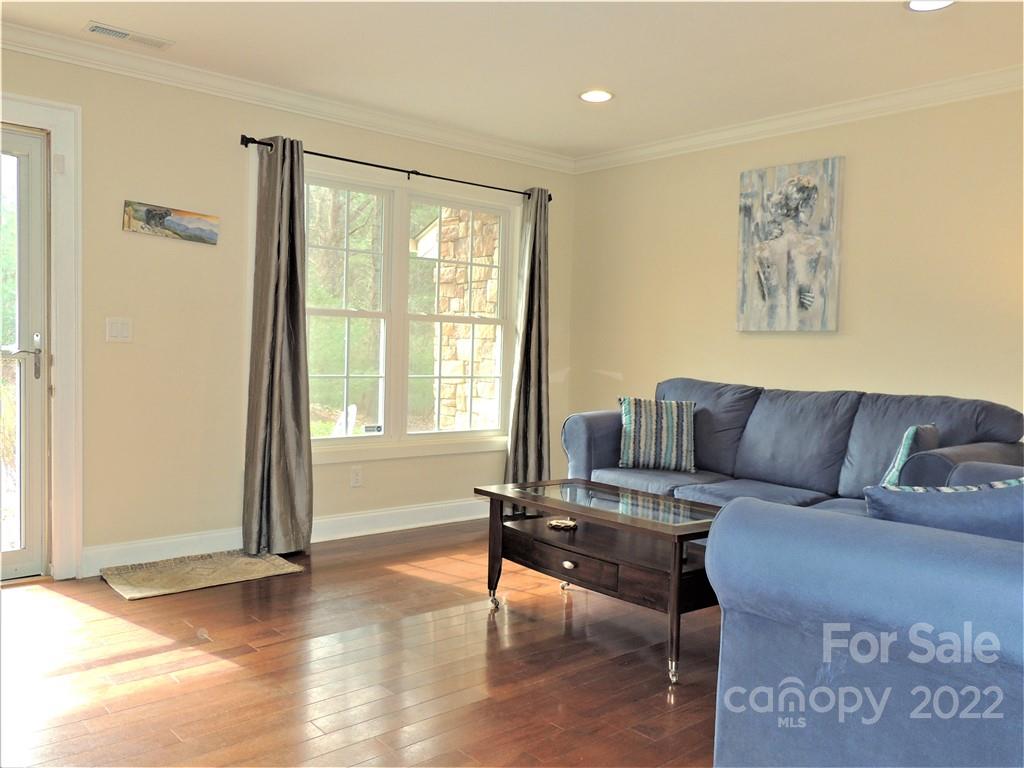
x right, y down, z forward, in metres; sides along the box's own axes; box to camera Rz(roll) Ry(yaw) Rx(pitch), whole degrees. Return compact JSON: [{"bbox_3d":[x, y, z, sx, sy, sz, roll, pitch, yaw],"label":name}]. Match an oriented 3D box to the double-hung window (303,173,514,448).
[{"bbox_3d":[-0.669,-0.382,4.907,1.728,1.494,0.100,-1,3,-41],"label":"double-hung window"}]

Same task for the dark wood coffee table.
[{"bbox_3d":[0.395,0.711,3.250,0.552,0.502,1.087,-1,3,-39],"label":"dark wood coffee table"}]

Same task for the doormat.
[{"bbox_3d":[-1.460,0.883,3.938,0.826,0.030,0.454,-1,3,-41],"label":"doormat"}]

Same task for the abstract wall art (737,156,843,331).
[{"bbox_3d":[1.528,-0.745,4.572,0.035,0.912,0.611,-1,3,-41],"label":"abstract wall art"}]

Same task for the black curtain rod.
[{"bbox_3d":[-0.554,-1.224,4.855,2.130,0.060,0.100,-1,3,-41],"label":"black curtain rod"}]

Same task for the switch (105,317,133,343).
[{"bbox_3d":[-1.827,-0.248,3.860,0.117,0.116,0.010,-1,3,-41],"label":"switch"}]

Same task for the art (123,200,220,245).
[{"bbox_3d":[-1.638,-0.771,3.990,0.451,0.140,0.020,3,1,-42],"label":"art"}]

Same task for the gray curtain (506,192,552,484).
[{"bbox_3d":[0.117,-0.212,5.458,0.360,2.145,0.130,-1,3,-41],"label":"gray curtain"}]

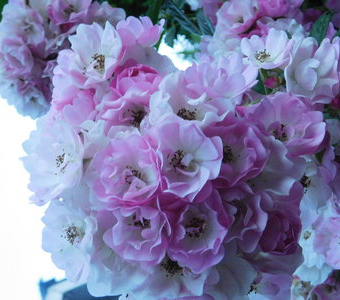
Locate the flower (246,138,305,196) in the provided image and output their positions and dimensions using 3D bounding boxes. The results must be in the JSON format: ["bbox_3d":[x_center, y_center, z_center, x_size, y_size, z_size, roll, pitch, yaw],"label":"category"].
[{"bbox_3d":[0.070,0.012,0.397,0.038,0.036,0.027,5,9,-18],"label":"flower"}]

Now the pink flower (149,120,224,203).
[{"bbox_3d":[0.010,0.006,0.368,0.044,0.050,0.030,2,-3,-7],"label":"pink flower"}]

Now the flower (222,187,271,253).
[{"bbox_3d":[0.049,0.046,0.392,0.032,0.043,0.028,5,7,-17],"label":"flower"}]

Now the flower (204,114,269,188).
[{"bbox_3d":[0.043,0.001,0.380,0.037,0.046,0.029,4,2,-14],"label":"flower"}]

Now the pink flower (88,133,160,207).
[{"bbox_3d":[-0.029,0.012,0.370,0.042,0.044,0.030,-4,-8,14],"label":"pink flower"}]

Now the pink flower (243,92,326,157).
[{"bbox_3d":[0.075,-0.017,0.388,0.055,0.039,0.031,1,-27,-5],"label":"pink flower"}]

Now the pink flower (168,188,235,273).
[{"bbox_3d":[0.018,0.051,0.370,0.040,0.051,0.030,1,8,-3],"label":"pink flower"}]

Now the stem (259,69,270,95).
[{"bbox_3d":[0.066,-0.048,0.415,0.003,0.021,0.003,-17,0,0],"label":"stem"}]

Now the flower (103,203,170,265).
[{"bbox_3d":[-0.021,0.052,0.370,0.043,0.036,0.030,0,14,0],"label":"flower"}]

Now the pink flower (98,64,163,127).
[{"bbox_3d":[-0.026,-0.036,0.395,0.043,0.043,0.031,0,-11,0],"label":"pink flower"}]

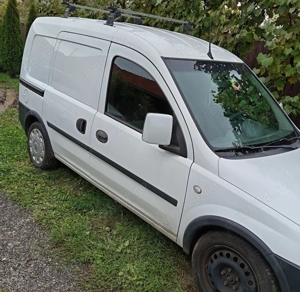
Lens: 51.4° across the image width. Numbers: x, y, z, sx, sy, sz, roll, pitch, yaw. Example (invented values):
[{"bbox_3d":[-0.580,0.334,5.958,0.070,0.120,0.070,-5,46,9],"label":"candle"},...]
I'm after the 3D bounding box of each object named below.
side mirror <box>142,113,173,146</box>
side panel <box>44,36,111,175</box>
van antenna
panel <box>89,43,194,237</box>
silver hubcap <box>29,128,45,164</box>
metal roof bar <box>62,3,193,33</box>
[{"bbox_3d":[0.051,-0.110,2.176,0.190,0.220,0.125,-11,26,-43],"label":"side mirror"},{"bbox_3d":[-0.761,-0.454,3.128,0.190,1.280,0.950,-11,26,-43],"label":"side panel"},{"bbox_3d":[0.548,-0.940,2.752,0.030,0.345,0.100,-11,26,-43],"label":"van antenna"},{"bbox_3d":[-0.058,-0.111,2.445,0.180,1.260,1.140,-11,26,-43],"label":"panel"},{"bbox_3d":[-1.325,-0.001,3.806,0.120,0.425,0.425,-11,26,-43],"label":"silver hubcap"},{"bbox_3d":[-0.236,-1.376,3.484,1.240,0.200,0.960,-11,26,-43],"label":"metal roof bar"}]

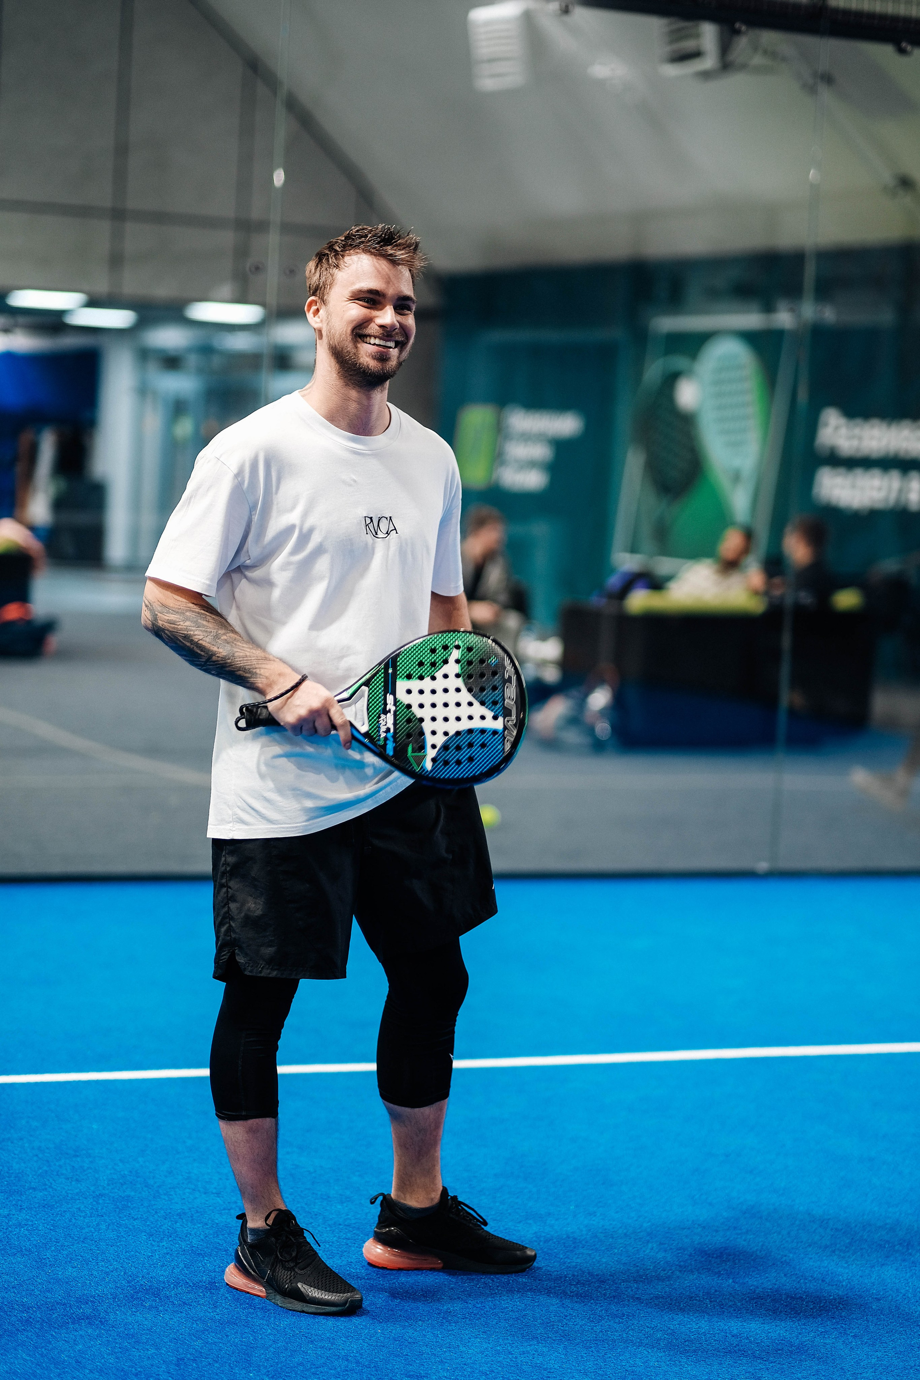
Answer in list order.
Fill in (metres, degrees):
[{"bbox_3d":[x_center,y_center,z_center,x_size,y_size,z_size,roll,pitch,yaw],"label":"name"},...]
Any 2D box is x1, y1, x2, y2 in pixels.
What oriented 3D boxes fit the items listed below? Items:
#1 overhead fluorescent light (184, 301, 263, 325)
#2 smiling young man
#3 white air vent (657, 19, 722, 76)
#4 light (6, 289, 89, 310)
[{"bbox_3d":[-2.263,-3.667,31.037,0.620,0.090,0.600,1,4,-22],"label":"overhead fluorescent light"},{"bbox_3d":[-0.153,0.114,5.455,0.450,1.785,0.650,7,5,44],"label":"smiling young man"},{"bbox_3d":[1.654,-4.341,21.218,0.360,0.600,0.740,-5,7,-27],"label":"white air vent"},{"bbox_3d":[-3.875,-3.700,30.271,0.620,0.090,0.600,1,4,-22],"label":"light"}]

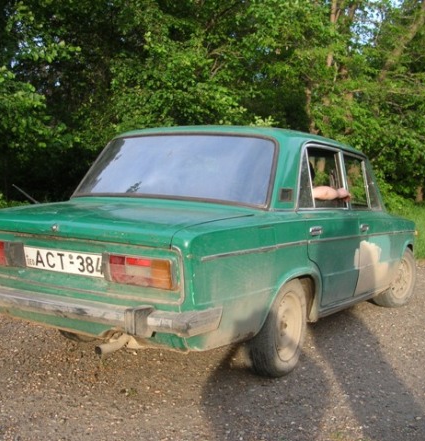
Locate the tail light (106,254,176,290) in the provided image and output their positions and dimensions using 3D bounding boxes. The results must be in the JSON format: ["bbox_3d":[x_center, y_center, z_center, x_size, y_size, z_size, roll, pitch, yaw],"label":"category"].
[{"bbox_3d":[-0.287,0.215,2.501,0.310,0.122,0.065,4,9,30],"label":"tail light"}]

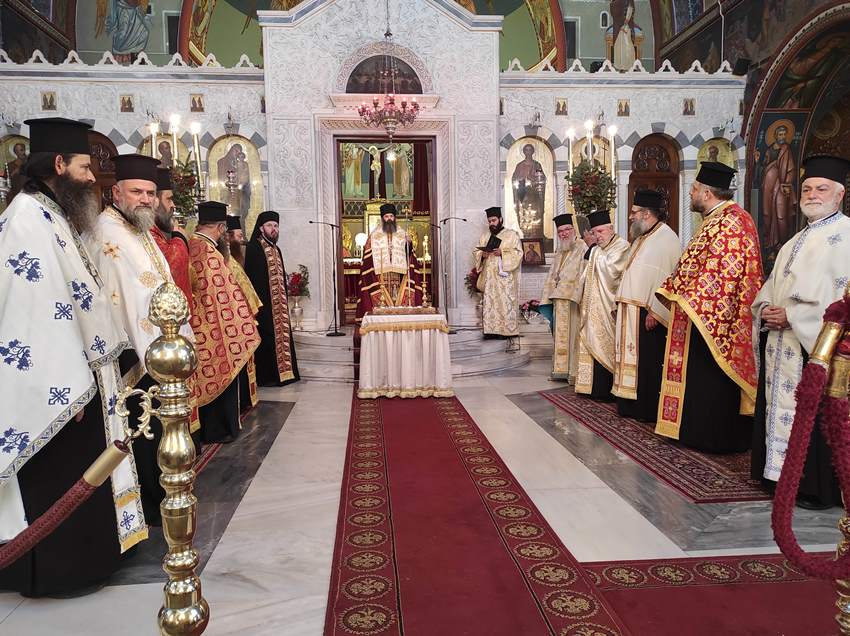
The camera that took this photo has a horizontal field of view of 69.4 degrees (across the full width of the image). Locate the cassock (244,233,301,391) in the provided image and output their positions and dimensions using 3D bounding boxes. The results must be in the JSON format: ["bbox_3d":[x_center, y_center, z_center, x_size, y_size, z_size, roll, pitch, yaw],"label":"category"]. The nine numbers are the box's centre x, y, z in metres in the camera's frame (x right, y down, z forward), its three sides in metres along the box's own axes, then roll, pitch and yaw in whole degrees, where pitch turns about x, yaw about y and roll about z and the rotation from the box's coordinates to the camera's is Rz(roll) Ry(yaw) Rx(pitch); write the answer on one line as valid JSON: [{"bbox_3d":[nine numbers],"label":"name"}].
[{"bbox_3d":[-1.711,-0.080,6.848,0.460,1.648,0.550,3,5,38],"label":"cassock"}]

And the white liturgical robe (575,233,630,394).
[{"bbox_3d":[1.701,-0.053,5.878,0.520,1.521,0.640,-3,5,-30],"label":"white liturgical robe"}]

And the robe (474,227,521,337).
[{"bbox_3d":[1.053,-0.505,8.730,0.640,1.537,0.480,1,5,25],"label":"robe"}]

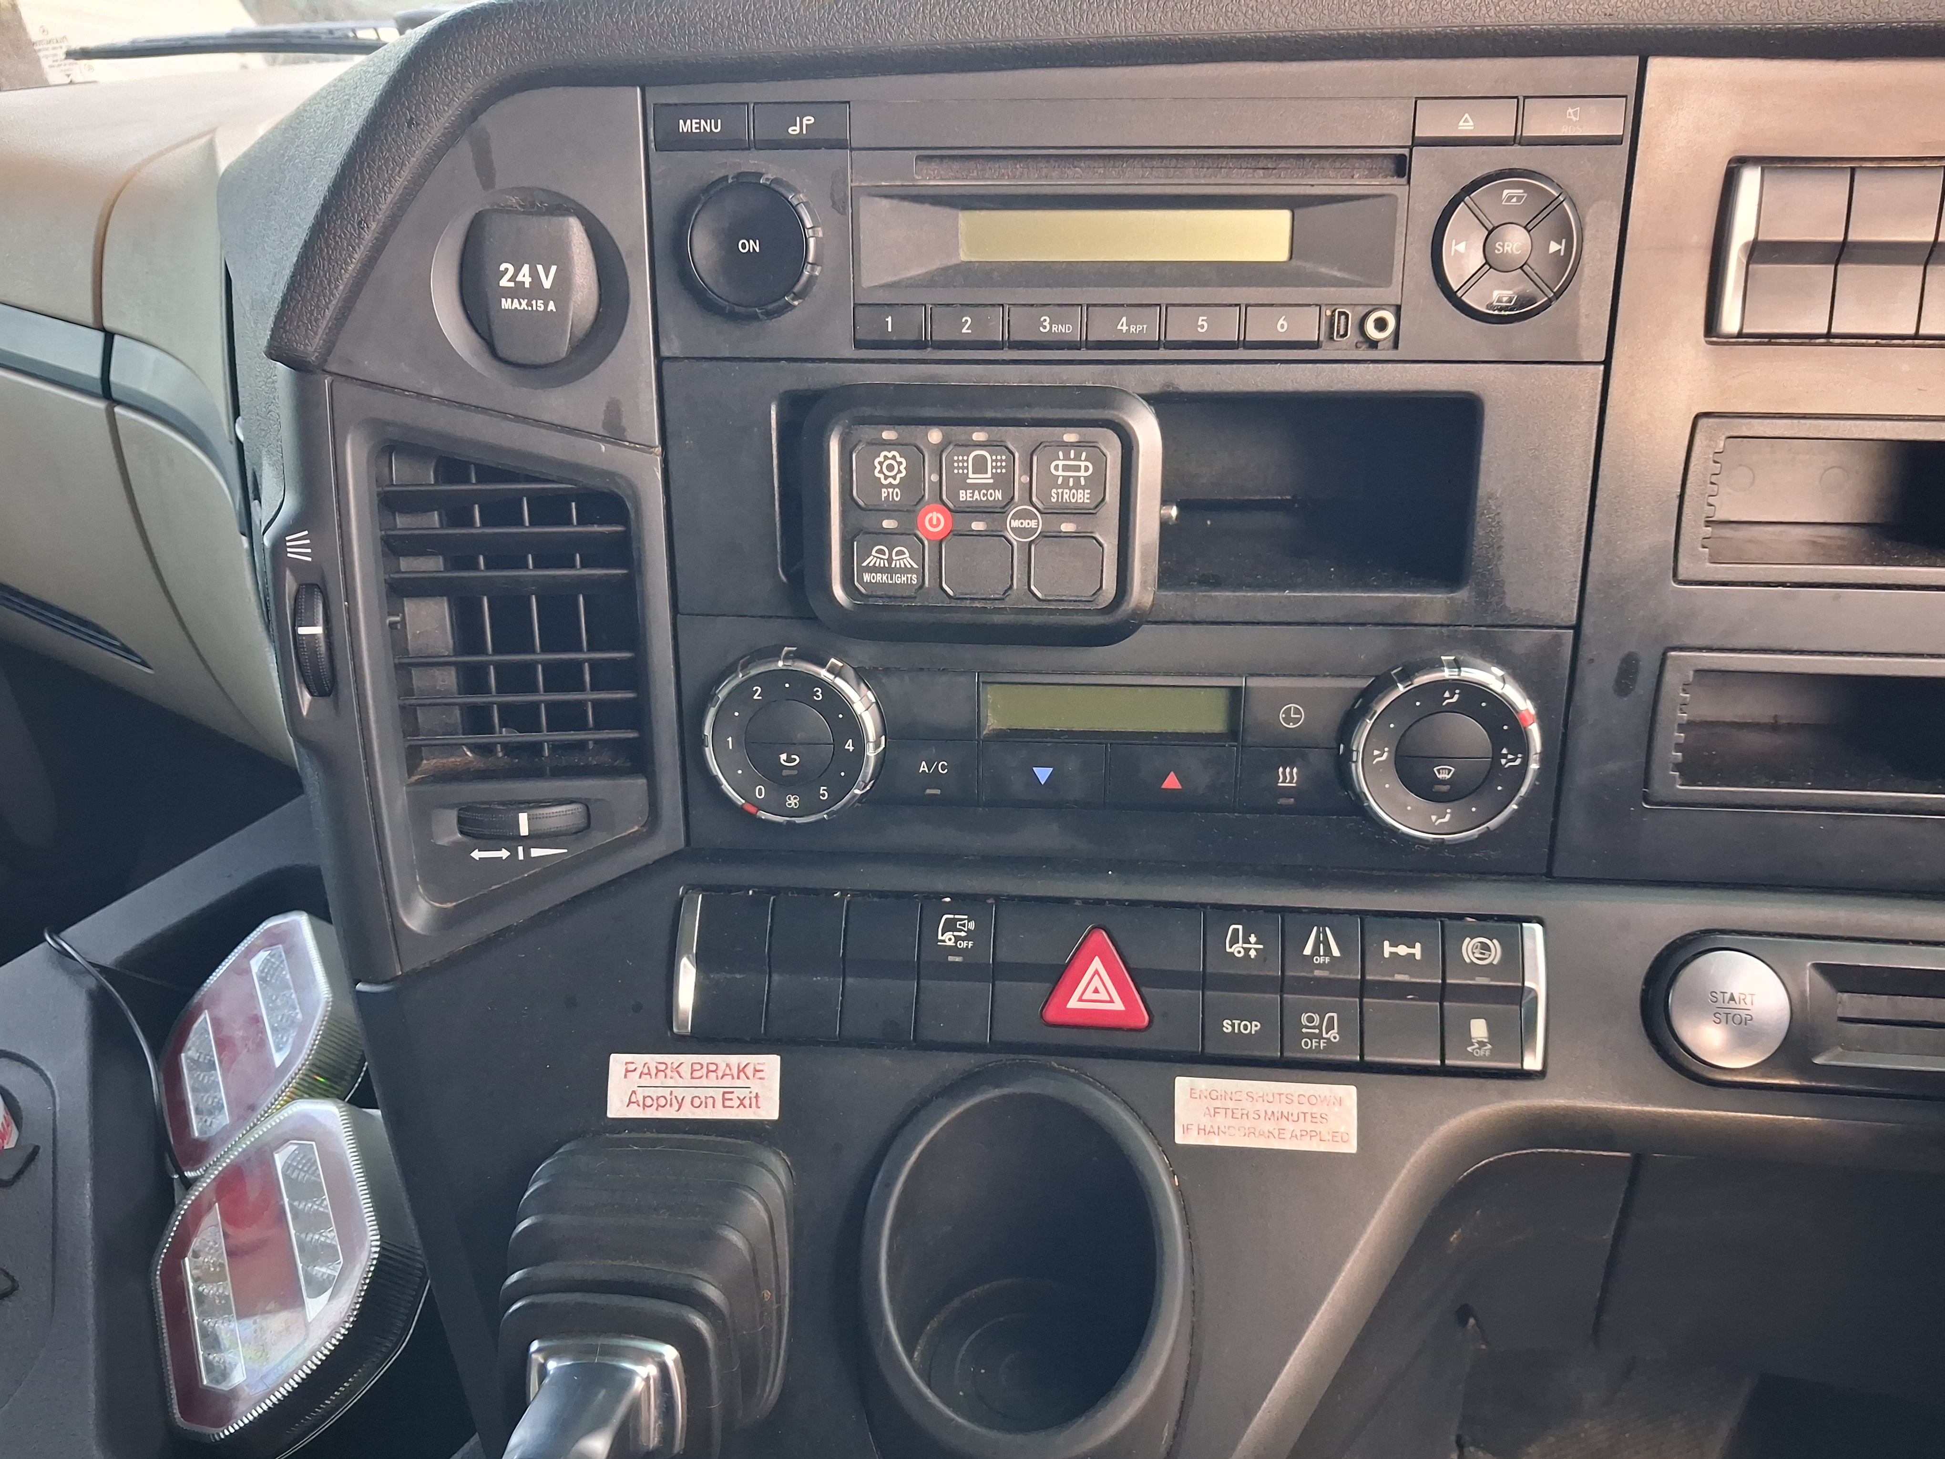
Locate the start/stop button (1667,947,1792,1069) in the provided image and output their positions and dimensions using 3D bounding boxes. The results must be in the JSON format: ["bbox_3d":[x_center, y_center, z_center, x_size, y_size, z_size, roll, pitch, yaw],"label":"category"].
[{"bbox_3d":[0.208,0.077,0.417,0.033,0.032,0.010,1,-7,4],"label":"start/stop button"}]

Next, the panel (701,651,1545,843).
[{"bbox_3d":[0.040,0.005,0.419,0.230,0.050,0.020,1,14,5],"label":"panel"}]

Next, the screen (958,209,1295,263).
[{"bbox_3d":[0.040,-0.130,0.399,0.087,0.014,0.005,1,14,5],"label":"screen"}]

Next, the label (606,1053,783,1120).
[{"bbox_3d":[-0.079,0.102,0.430,0.049,0.018,0.001,1,-7,4],"label":"label"}]

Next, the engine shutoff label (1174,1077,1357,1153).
[{"bbox_3d":[0.081,0.107,0.420,0.050,0.018,0.001,1,-7,4],"label":"engine shutoff label"}]

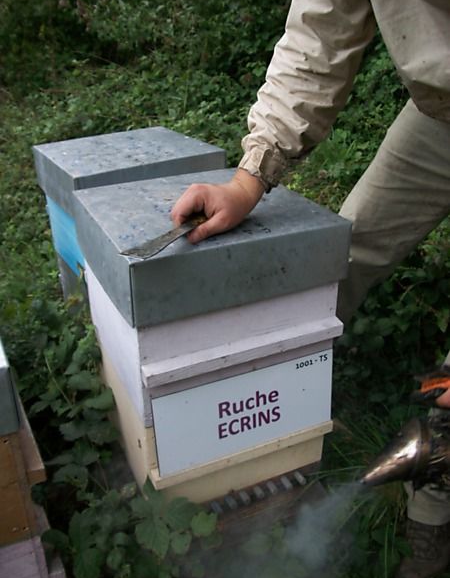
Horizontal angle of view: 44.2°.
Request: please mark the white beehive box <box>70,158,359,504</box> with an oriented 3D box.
[{"bbox_3d":[-0.039,0.084,1.133,0.386,0.528,0.399,-12,30,-22],"label":"white beehive box"}]

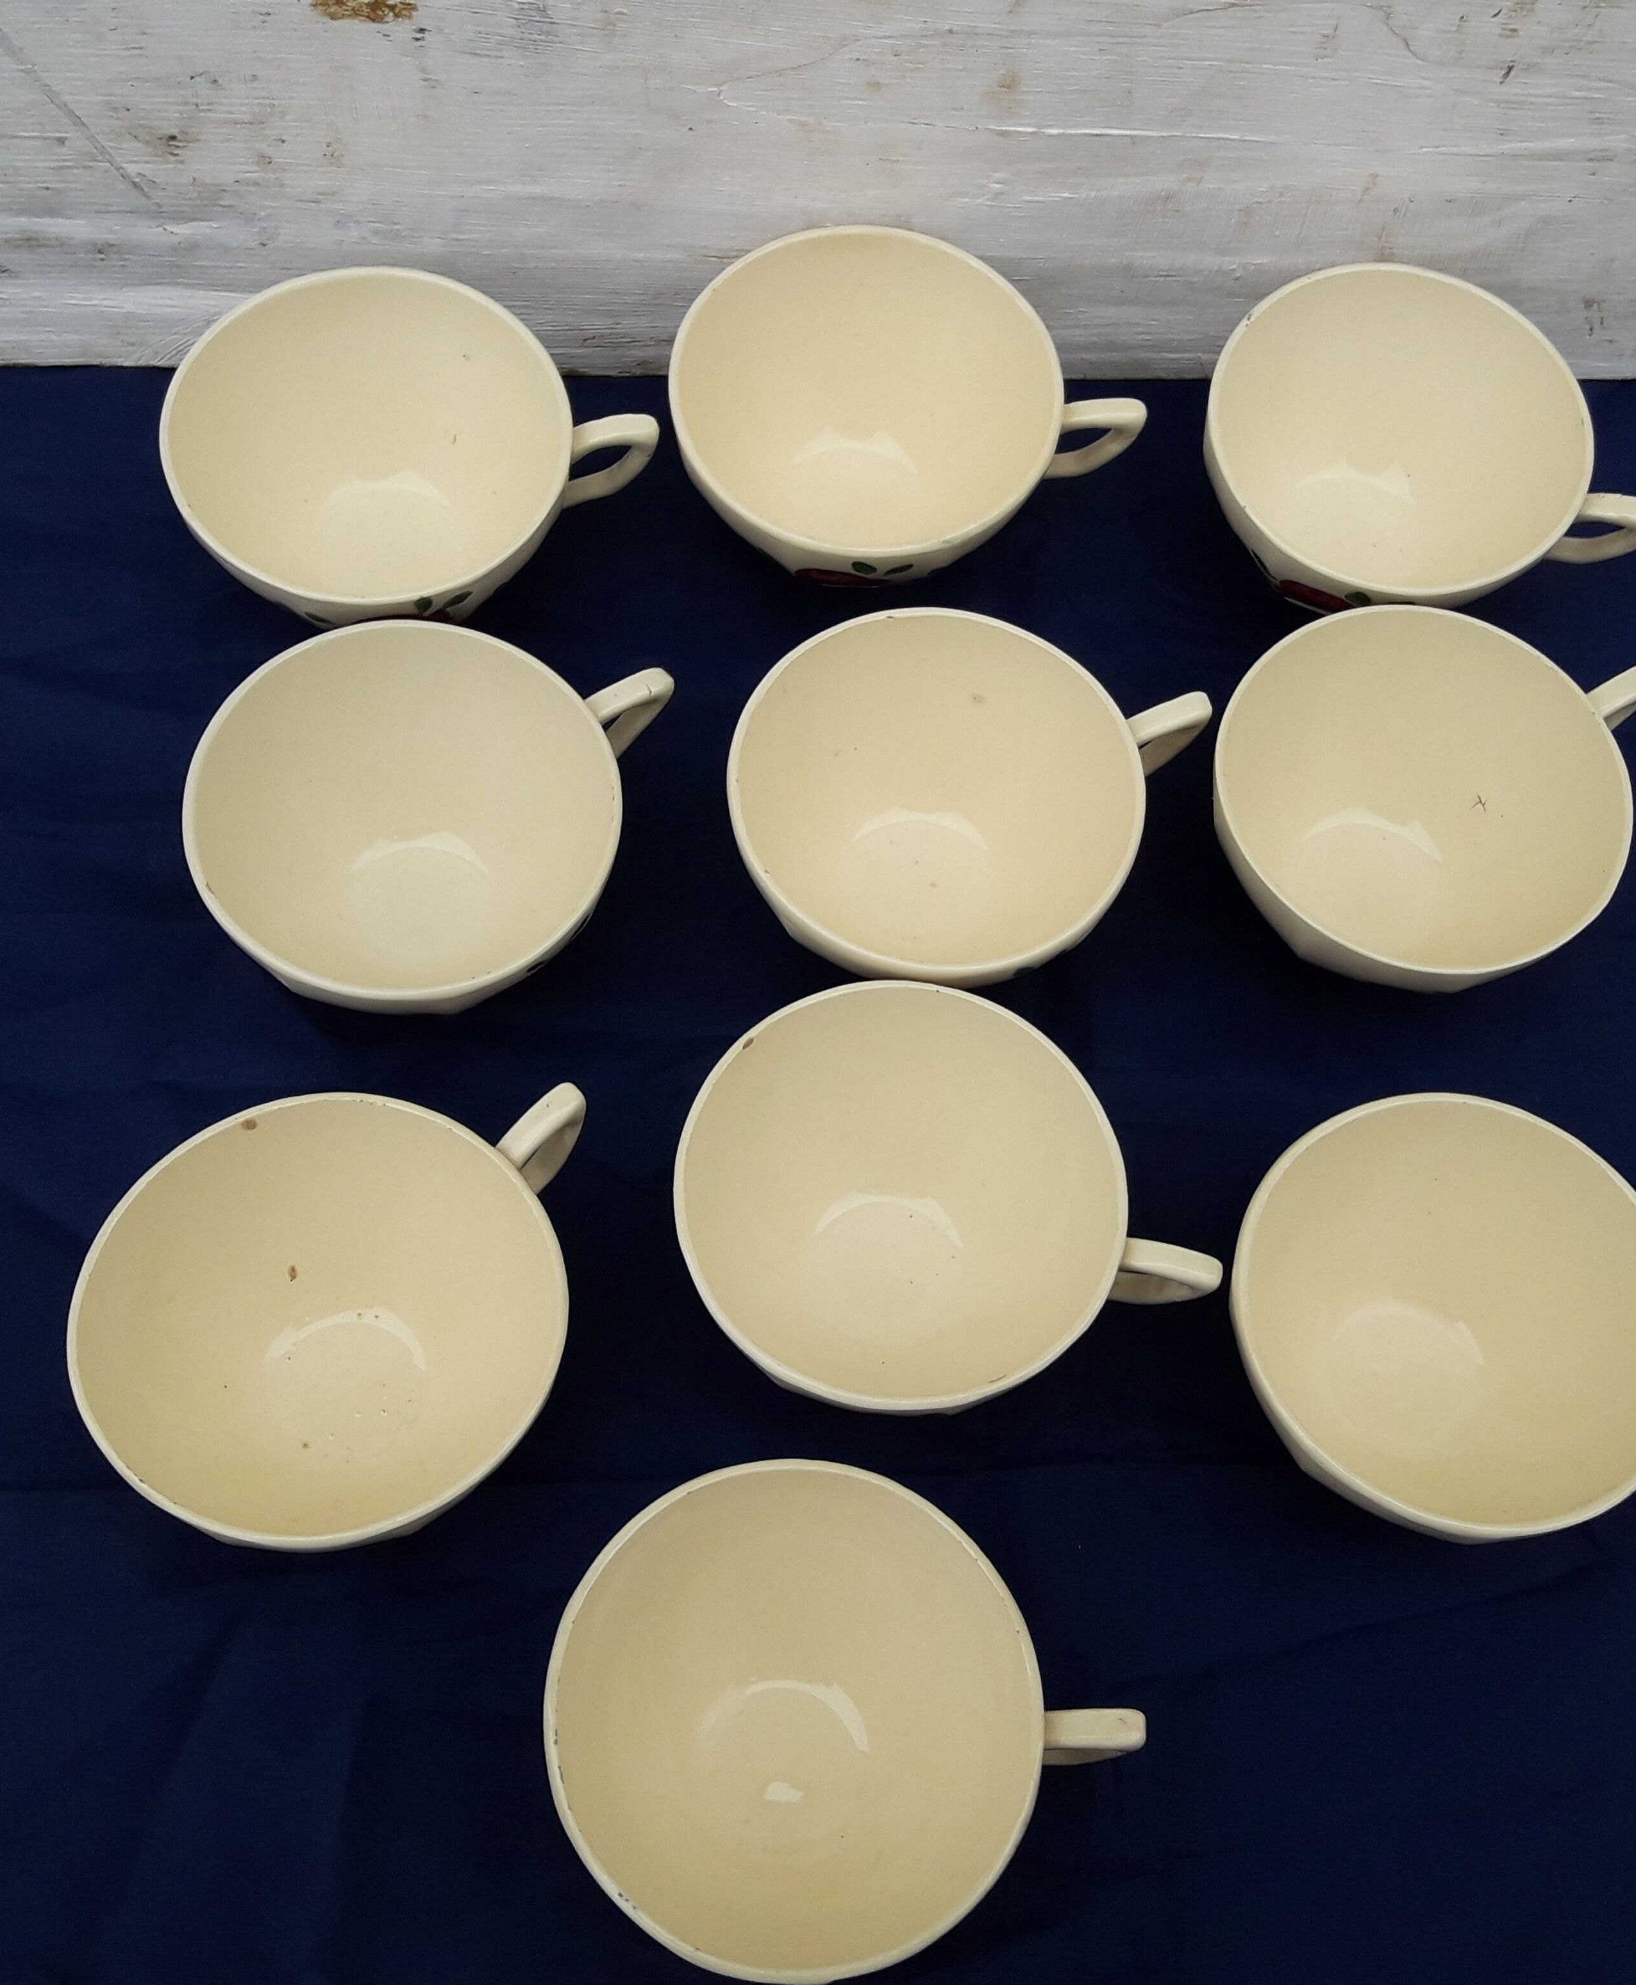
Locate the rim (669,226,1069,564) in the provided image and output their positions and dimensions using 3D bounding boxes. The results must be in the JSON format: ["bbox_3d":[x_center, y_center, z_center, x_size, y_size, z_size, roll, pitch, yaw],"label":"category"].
[{"bbox_3d":[0.011,-0.146,0.566,0.100,0.048,0.100,0,68,-3],"label":"rim"}]

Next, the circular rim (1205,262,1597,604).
[{"bbox_3d":[0.148,-0.135,0.572,0.100,0.052,0.100,1,68,-2],"label":"circular rim"}]

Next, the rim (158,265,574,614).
[{"bbox_3d":[-0.112,-0.127,0.551,0.100,0.056,0.100,-8,68,-7],"label":"rim"}]

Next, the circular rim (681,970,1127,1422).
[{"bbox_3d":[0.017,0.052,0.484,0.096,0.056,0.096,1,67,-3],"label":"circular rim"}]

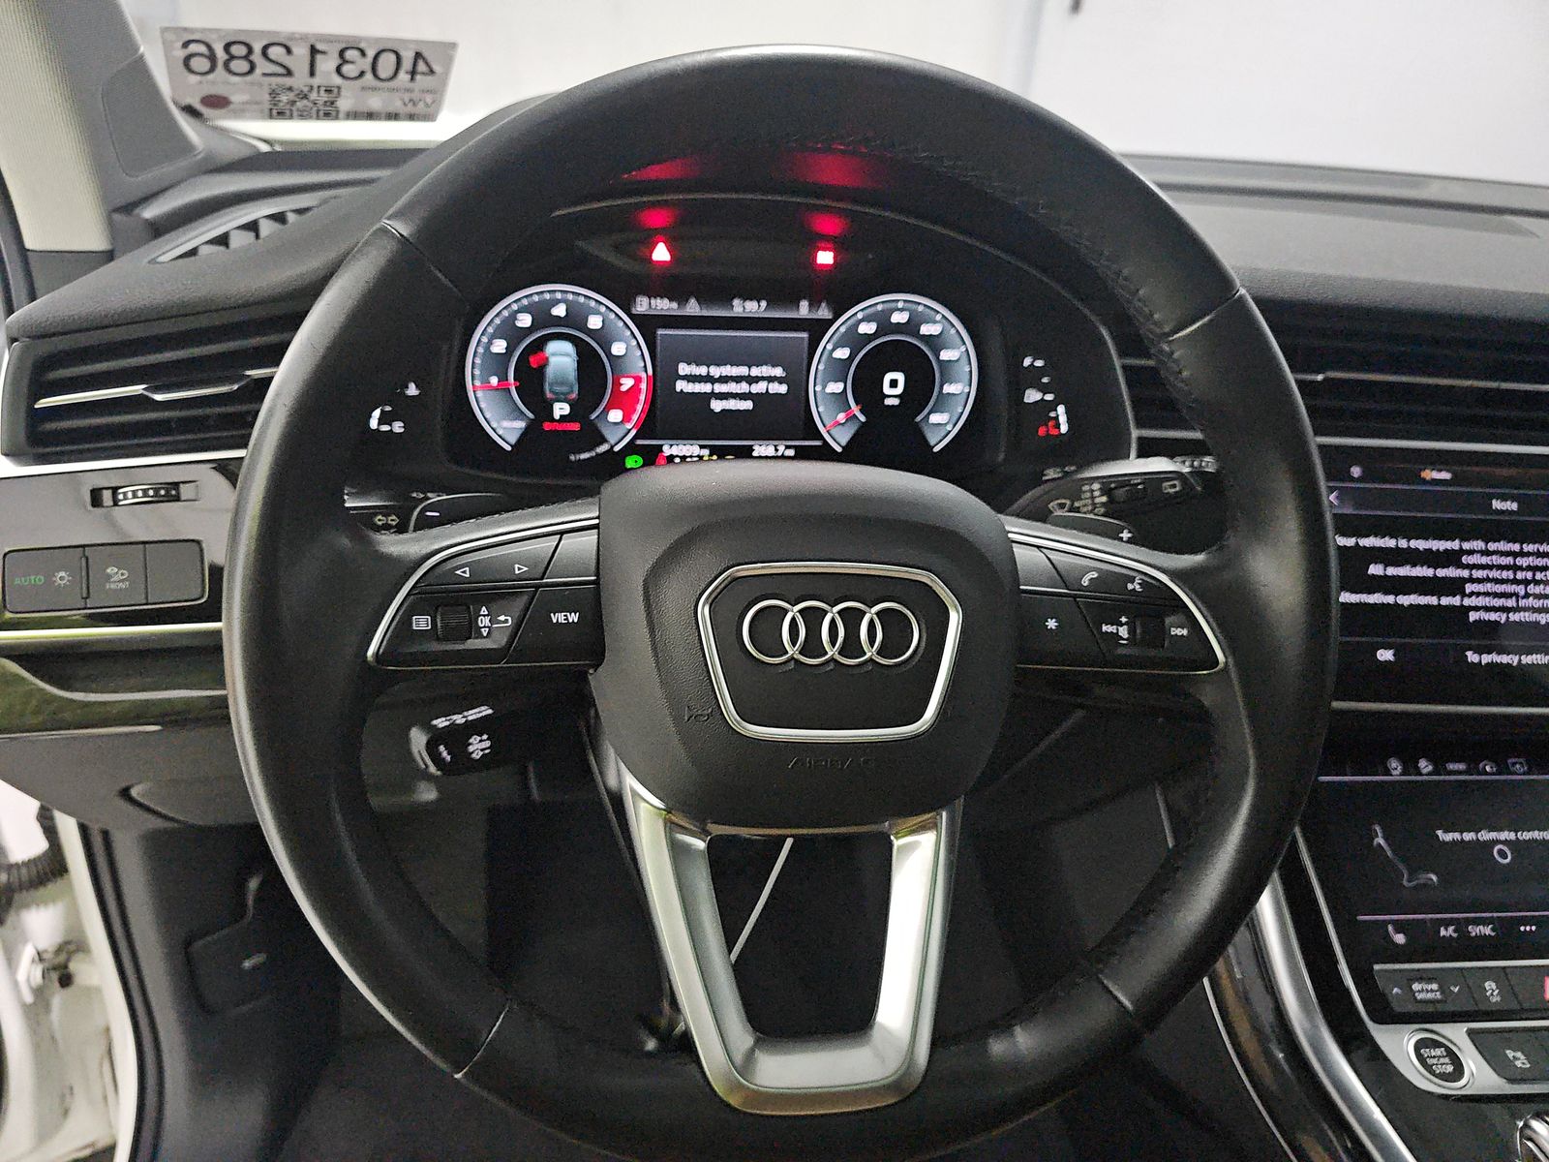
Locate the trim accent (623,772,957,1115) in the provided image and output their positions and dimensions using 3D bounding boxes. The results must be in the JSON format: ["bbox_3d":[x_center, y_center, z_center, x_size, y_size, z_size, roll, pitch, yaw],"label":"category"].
[{"bbox_3d":[0.013,0.128,0.367,0.124,0.036,0.110,1,71,-10],"label":"trim accent"}]

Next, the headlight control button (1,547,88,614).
[{"bbox_3d":[-0.322,0.000,0.459,0.032,0.026,0.010,-4,2,-10],"label":"headlight control button"}]

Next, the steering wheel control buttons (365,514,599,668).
[{"bbox_3d":[-0.095,0.003,0.346,0.075,0.055,0.019,1,-14,-17],"label":"steering wheel control buttons"}]

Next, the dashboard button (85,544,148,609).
[{"bbox_3d":[-0.295,-0.002,0.464,0.025,0.027,0.010,-4,2,-10],"label":"dashboard button"}]

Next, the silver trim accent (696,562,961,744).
[{"bbox_3d":[0.019,0.025,0.346,0.090,0.061,0.012,1,8,-10],"label":"silver trim accent"}]

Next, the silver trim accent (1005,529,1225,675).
[{"bbox_3d":[0.125,0.006,0.385,0.080,0.054,0.021,2,-8,5],"label":"silver trim accent"}]

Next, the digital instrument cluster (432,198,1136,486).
[{"bbox_3d":[-0.017,-0.121,0.554,0.420,0.150,0.080,-1,2,-10],"label":"digital instrument cluster"}]

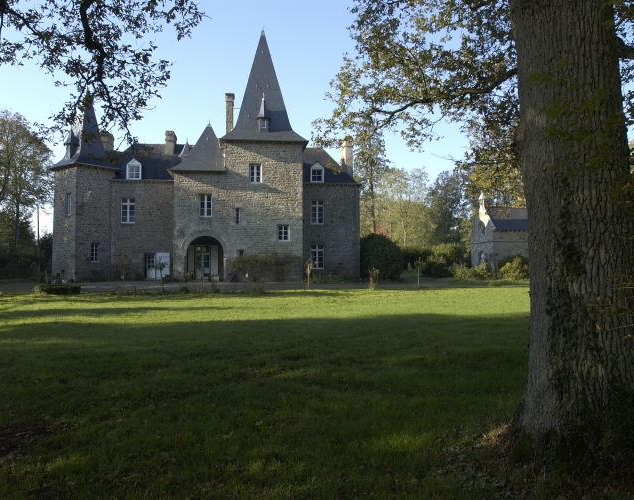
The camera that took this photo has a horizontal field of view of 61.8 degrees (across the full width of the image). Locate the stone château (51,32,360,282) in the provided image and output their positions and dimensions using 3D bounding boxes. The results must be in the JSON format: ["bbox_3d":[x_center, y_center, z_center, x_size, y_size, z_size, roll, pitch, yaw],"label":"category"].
[{"bbox_3d":[-9.600,-7.950,46.900,27.000,21.300,11.000,0,-1,-9],"label":"stone château"}]

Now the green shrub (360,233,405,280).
[{"bbox_3d":[5.650,0.490,47.800,4.500,4.300,4.300,0,-1,0],"label":"green shrub"}]

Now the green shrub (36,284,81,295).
[{"bbox_3d":[-13.084,1.948,26.800,2.300,0.430,1.400,0,-1,0],"label":"green shrub"}]

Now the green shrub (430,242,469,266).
[{"bbox_3d":[16.500,1.100,66.000,4.900,3.800,4.000,0,-1,0],"label":"green shrub"}]

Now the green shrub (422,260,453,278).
[{"bbox_3d":[11.830,1.900,52.000,3.000,1.650,2.400,0,-1,0],"label":"green shrub"}]

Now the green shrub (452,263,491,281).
[{"bbox_3d":[13.800,1.870,47.000,3.300,1.500,2.400,0,-1,0],"label":"green shrub"}]

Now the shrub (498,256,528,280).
[{"bbox_3d":[17.400,1.590,46.000,3.000,2.000,2.400,0,-1,0],"label":"shrub"}]

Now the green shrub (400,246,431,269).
[{"bbox_3d":[13.500,1.100,72.000,4.400,3.100,3.200,0,-1,0],"label":"green shrub"}]

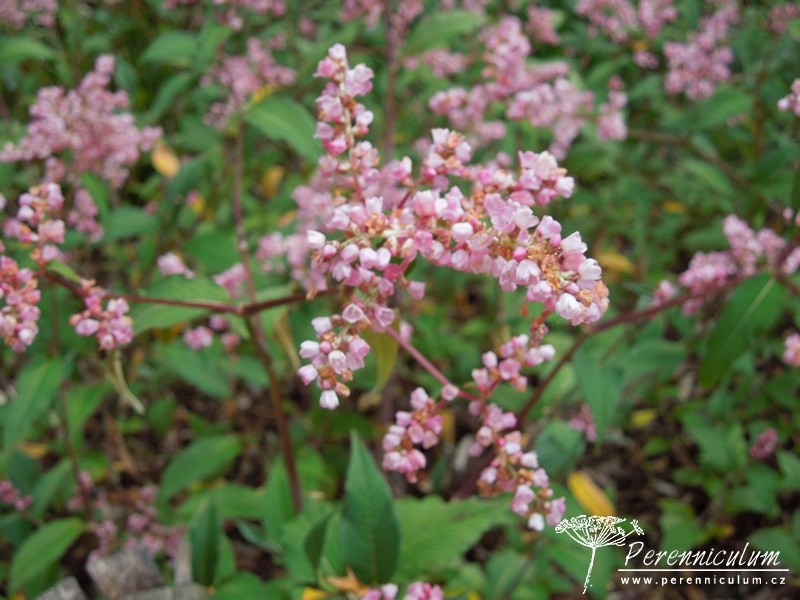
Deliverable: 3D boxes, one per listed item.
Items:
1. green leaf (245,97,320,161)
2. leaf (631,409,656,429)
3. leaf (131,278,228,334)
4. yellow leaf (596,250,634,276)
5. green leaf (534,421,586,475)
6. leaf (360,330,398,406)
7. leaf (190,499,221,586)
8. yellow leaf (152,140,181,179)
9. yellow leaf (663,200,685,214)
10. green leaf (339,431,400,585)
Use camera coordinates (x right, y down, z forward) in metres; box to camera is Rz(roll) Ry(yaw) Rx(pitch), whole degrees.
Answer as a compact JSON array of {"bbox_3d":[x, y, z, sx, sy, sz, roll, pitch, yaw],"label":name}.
[{"bbox_3d":[-0.061,-0.089,0.588,0.056,0.011,0.025,29,58,27],"label":"green leaf"},{"bbox_3d":[0.173,0.084,0.785,0.023,0.006,0.015,-17,54,-26],"label":"leaf"},{"bbox_3d":[-0.089,0.002,0.468,0.053,0.010,0.026,7,52,16],"label":"leaf"},{"bbox_3d":[0.155,-0.026,0.795,0.029,0.008,0.019,23,56,21],"label":"yellow leaf"},{"bbox_3d":[0.087,0.081,0.610,0.028,0.010,0.037,22,55,16],"label":"green leaf"},{"bbox_3d":[-0.008,0.024,0.412,0.013,0.031,0.007,-4,-9,-1],"label":"leaf"},{"bbox_3d":[-0.097,0.121,0.555,0.016,0.010,0.045,-1,64,0],"label":"leaf"},{"bbox_3d":[-0.149,-0.091,0.710,0.014,0.007,0.036,-19,56,-14],"label":"yellow leaf"},{"bbox_3d":[0.234,-0.079,0.950,0.019,0.007,0.015,5,53,0],"label":"yellow leaf"},{"bbox_3d":[-0.013,0.086,0.463,0.026,0.012,0.066,-8,68,-2],"label":"green leaf"}]

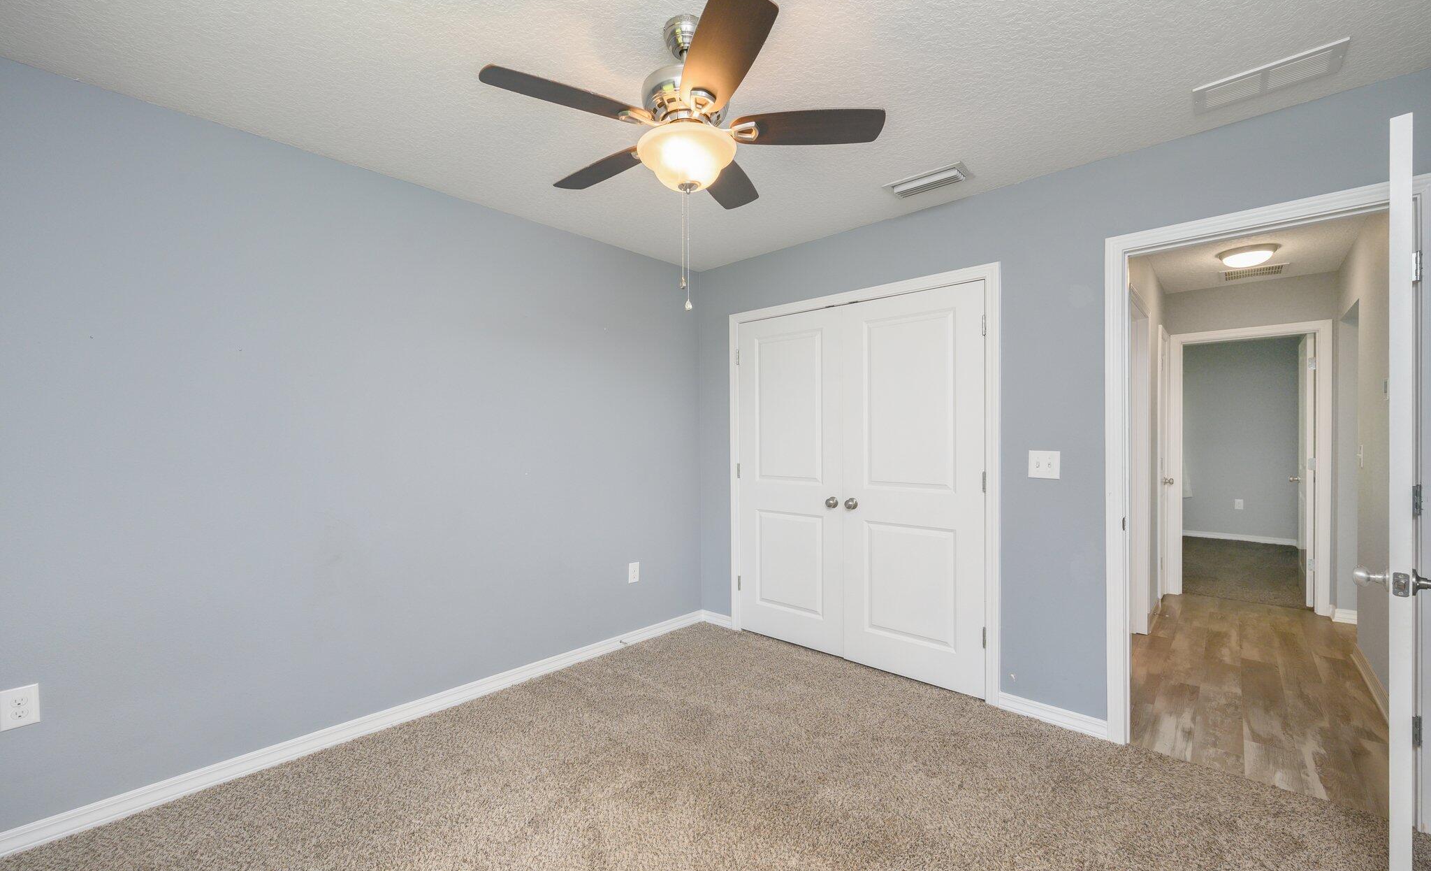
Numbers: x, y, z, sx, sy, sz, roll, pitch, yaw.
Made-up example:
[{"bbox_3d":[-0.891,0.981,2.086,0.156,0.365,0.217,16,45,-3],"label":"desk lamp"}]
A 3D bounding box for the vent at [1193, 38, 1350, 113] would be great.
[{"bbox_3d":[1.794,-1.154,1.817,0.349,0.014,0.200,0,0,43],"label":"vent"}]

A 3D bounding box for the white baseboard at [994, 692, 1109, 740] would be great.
[{"bbox_3d":[1.485,1.238,2.465,0.415,0.080,0.015,0,0,43],"label":"white baseboard"}]

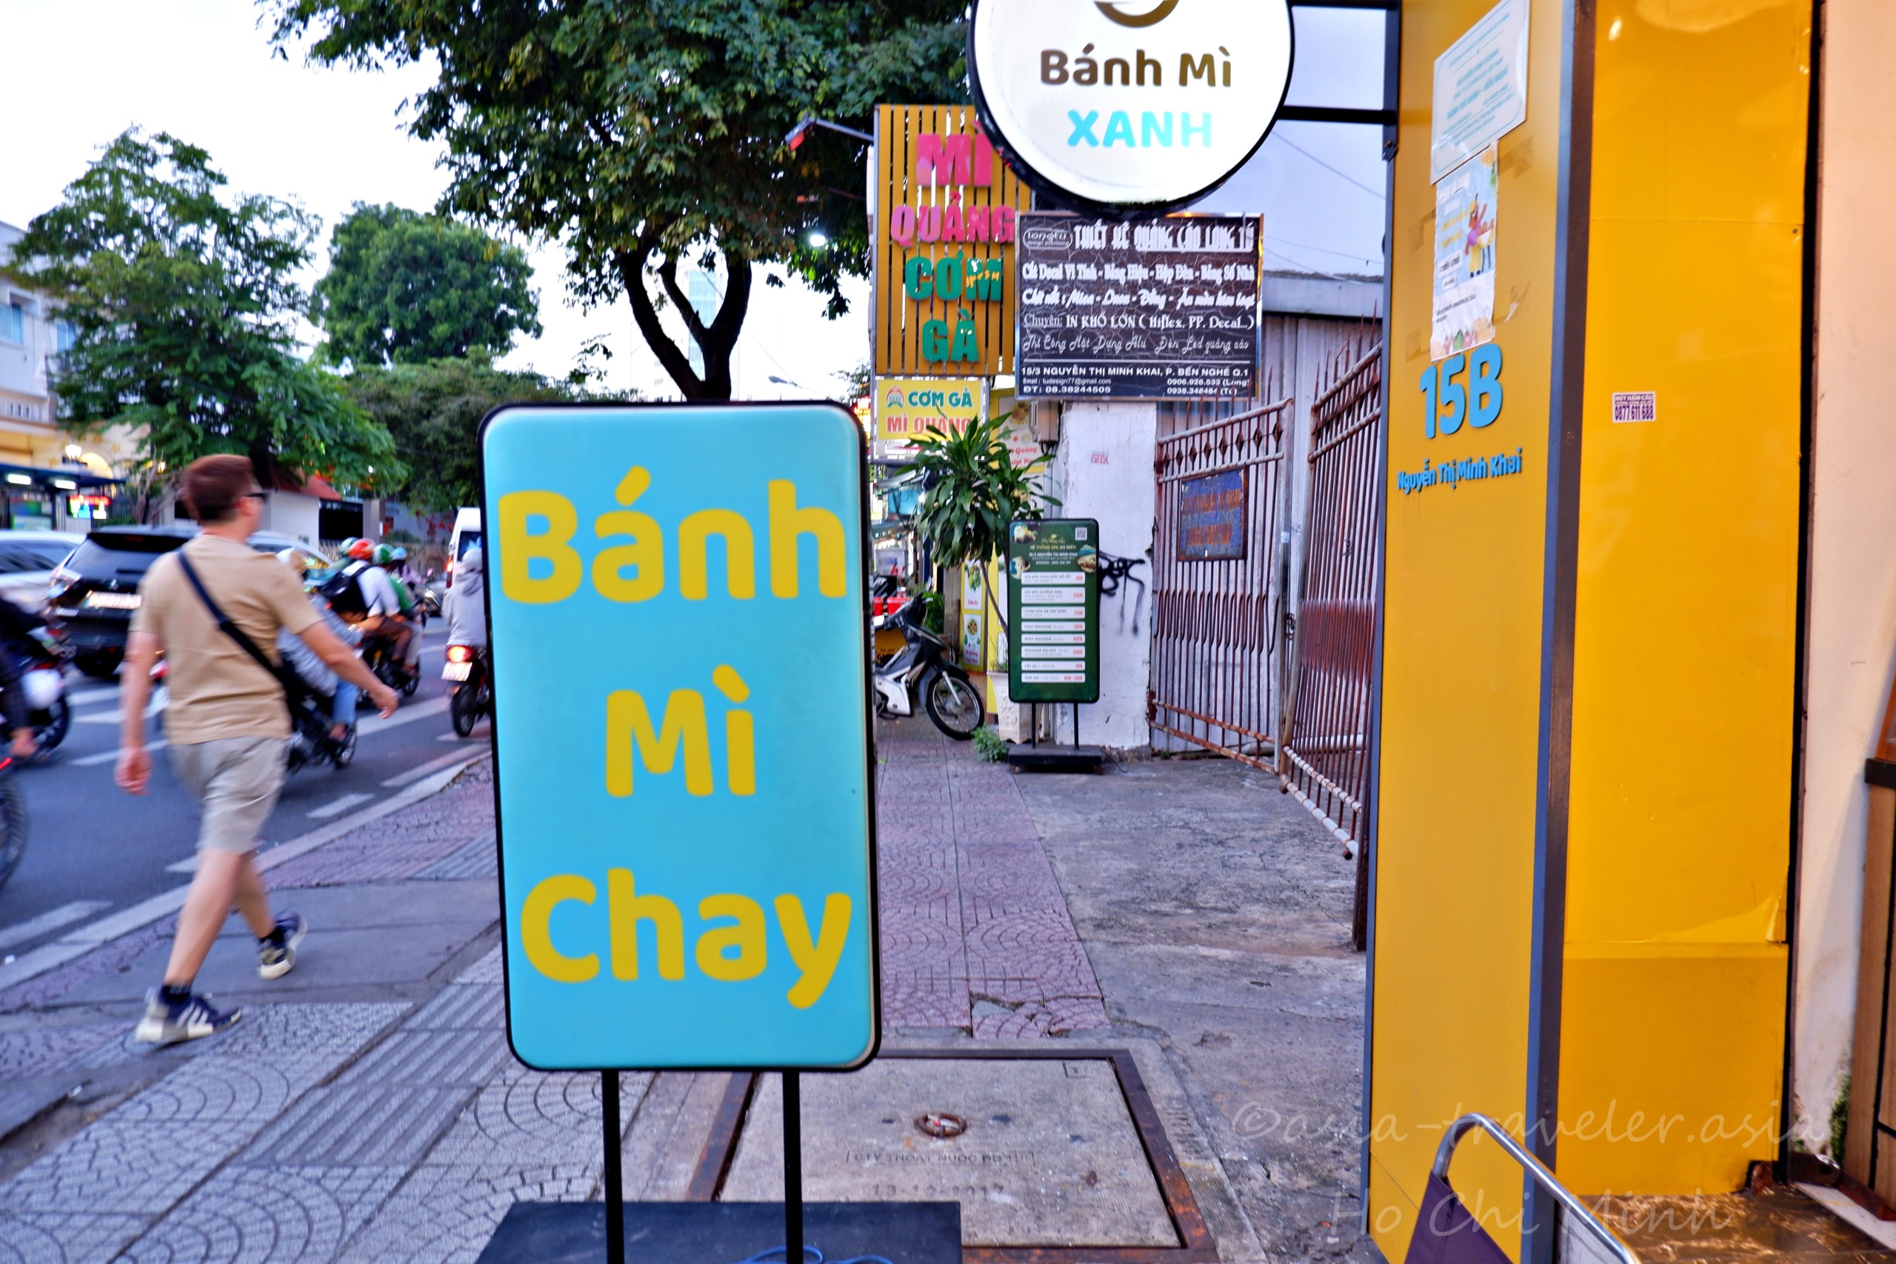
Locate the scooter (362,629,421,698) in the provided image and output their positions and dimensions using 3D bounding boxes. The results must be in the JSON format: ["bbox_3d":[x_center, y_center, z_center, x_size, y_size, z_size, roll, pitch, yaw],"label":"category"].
[{"bbox_3d":[-5.720,0.174,12.324,0.700,1.100,1.900,0,3,2],"label":"scooter"}]

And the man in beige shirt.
[{"bbox_3d":[-2.120,0.302,3.760,0.560,1.700,0.740,1,3,22],"label":"man in beige shirt"}]

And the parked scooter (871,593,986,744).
[{"bbox_3d":[-0.630,0.311,9.578,1.900,1.100,0.700,-1,3,-10],"label":"parked scooter"}]

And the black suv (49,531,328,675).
[{"bbox_3d":[-9.600,-0.381,15.901,1.760,1.750,4.500,0,3,-1],"label":"black suv"}]

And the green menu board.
[{"bbox_3d":[0.725,-0.164,8.172,0.620,1.250,0.080,0,3,0],"label":"green menu board"}]

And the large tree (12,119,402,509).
[{"bbox_3d":[-16.600,-5.481,27.460,7.600,11.000,7.600,0,3,0],"label":"large tree"}]

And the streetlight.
[{"bbox_3d":[-1.010,-4.136,10.106,0.800,0.270,0.220,0,3,0],"label":"streetlight"}]

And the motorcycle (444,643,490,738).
[{"bbox_3d":[-3.920,0.309,10.429,0.700,1.100,1.900,0,3,0],"label":"motorcycle"}]

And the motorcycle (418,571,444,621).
[{"bbox_3d":[-10.600,-0.462,25.008,0.700,1.120,1.850,1,3,12],"label":"motorcycle"}]

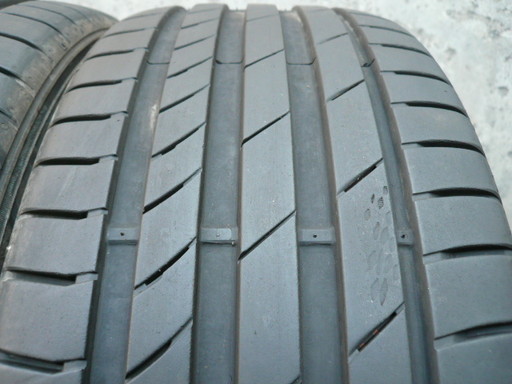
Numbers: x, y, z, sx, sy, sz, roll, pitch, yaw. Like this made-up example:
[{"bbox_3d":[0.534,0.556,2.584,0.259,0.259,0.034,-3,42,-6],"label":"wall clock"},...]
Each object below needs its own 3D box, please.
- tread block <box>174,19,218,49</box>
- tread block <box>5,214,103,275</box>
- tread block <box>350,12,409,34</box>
[{"bbox_3d":[-0.034,-0.090,0.242,0.021,0.008,0.045,2,42,-2],"label":"tread block"},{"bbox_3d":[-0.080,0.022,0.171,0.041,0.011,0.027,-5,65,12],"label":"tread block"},{"bbox_3d":[0.080,-0.105,0.266,0.035,0.009,0.030,5,36,-4],"label":"tread block"}]

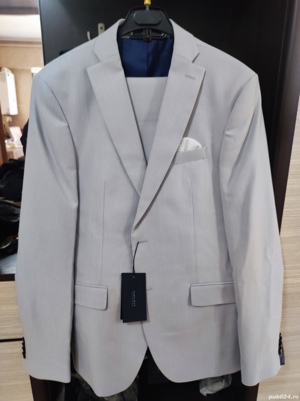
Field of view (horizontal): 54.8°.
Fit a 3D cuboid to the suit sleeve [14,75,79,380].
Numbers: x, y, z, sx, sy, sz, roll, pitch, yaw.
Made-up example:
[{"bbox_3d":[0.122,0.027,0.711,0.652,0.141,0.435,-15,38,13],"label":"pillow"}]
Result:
[{"bbox_3d":[-0.225,0.061,0.630,0.130,0.660,0.140,1,8,10],"label":"suit sleeve"}]

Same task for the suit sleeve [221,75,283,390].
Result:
[{"bbox_3d":[0.222,0.065,0.630,0.130,0.660,0.140,-1,8,-10],"label":"suit sleeve"}]

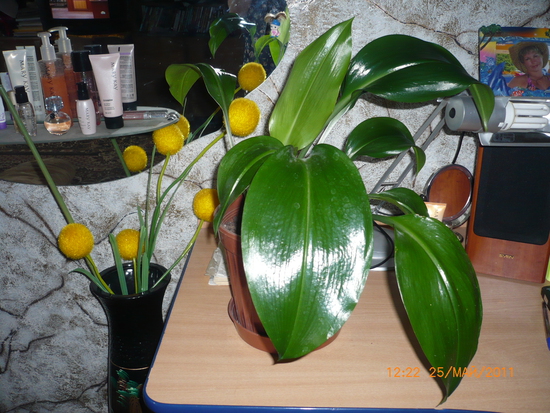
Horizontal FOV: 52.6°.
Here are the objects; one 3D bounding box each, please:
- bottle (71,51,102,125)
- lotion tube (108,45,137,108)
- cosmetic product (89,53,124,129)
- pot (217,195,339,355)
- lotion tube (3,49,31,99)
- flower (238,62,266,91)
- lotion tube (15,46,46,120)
[{"bbox_3d":[-0.387,-0.242,1.144,0.041,0.150,0.041,0,25,2],"label":"bottle"},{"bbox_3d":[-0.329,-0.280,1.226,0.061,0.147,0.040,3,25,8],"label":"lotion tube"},{"bbox_3d":[-0.334,-0.231,1.122,0.061,0.147,0.040,-3,25,-3],"label":"cosmetic product"},{"bbox_3d":[0.022,0.103,0.923,0.231,0.208,0.231,0,25,2],"label":"pot"},{"bbox_3d":[-0.523,-0.246,1.158,0.047,0.150,0.033,-4,25,-7],"label":"lotion tube"},{"bbox_3d":[-0.051,-0.293,1.267,0.065,0.065,0.065,0,25,2],"label":"flower"},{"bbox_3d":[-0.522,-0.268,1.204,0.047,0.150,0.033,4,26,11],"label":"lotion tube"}]

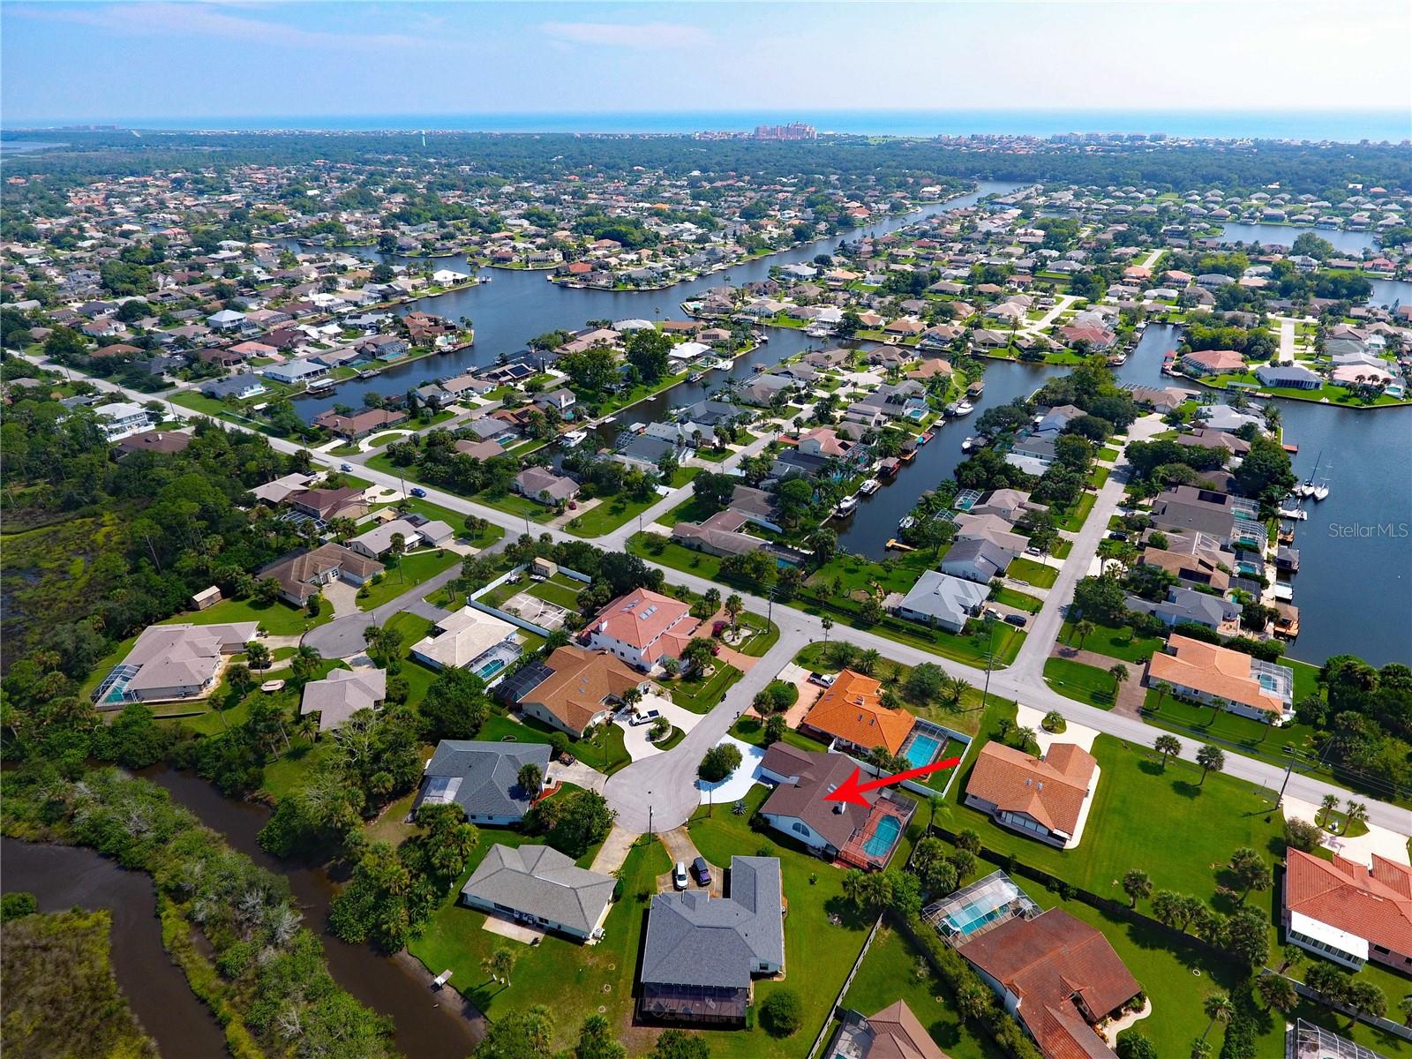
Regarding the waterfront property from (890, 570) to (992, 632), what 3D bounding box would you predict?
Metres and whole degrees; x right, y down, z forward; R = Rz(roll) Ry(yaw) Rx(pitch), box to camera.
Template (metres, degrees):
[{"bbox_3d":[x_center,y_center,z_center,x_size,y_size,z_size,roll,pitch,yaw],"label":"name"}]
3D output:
[{"bbox_3d":[58.847,16.658,200.410,16.300,5.200,19.900,16,31,29],"label":"waterfront property"}]

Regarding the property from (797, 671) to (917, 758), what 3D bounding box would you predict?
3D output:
[{"bbox_3d":[33.859,37.746,170.839,19.500,5.600,20.700,16,32,29],"label":"property"}]

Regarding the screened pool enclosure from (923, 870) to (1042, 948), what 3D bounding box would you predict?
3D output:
[{"bbox_3d":[41.441,57.743,122.723,15.700,3.000,8.000,-13,30,-24],"label":"screened pool enclosure"}]

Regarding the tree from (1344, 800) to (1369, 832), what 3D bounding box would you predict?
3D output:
[{"bbox_3d":[113.257,51.018,142.806,4.100,6.900,4.100,16,32,29],"label":"tree"}]

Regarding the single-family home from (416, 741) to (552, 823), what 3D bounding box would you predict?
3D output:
[{"bbox_3d":[-42.424,46.739,154.592,22.600,5.400,19.000,1,27,4],"label":"single-family home"}]

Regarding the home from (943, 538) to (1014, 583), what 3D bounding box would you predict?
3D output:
[{"bbox_3d":[75.137,8.575,226.522,16.300,5.800,16.700,16,32,29],"label":"home"}]

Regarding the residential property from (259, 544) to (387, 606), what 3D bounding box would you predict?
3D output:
[{"bbox_3d":[-104.914,11.220,223.039,25.800,6.300,22.200,16,32,29],"label":"residential property"}]

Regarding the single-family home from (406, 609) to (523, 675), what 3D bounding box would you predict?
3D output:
[{"bbox_3d":[-58.726,25.577,195.702,18.500,5.400,20.000,16,32,29],"label":"single-family home"}]

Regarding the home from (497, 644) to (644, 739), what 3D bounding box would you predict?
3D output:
[{"bbox_3d":[-27.052,32.348,170.265,24.700,5.500,21.700,16,31,28],"label":"home"}]

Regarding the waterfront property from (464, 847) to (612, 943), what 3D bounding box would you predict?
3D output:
[{"bbox_3d":[-25.190,55.056,126.977,21.800,4.500,12.400,9,28,17],"label":"waterfront property"}]

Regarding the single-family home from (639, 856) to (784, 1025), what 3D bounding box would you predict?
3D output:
[{"bbox_3d":[1.404,58.190,119.497,19.500,5.500,26.000,1,27,3],"label":"single-family home"}]

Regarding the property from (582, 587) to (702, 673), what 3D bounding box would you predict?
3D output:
[{"bbox_3d":[-14.095,22.955,196.751,21.200,8.600,22.000,16,32,29],"label":"property"}]

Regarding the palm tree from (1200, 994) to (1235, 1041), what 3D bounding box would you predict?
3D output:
[{"bbox_3d":[65.521,63.486,105.342,4.100,8.400,4.100,0,27,0],"label":"palm tree"}]

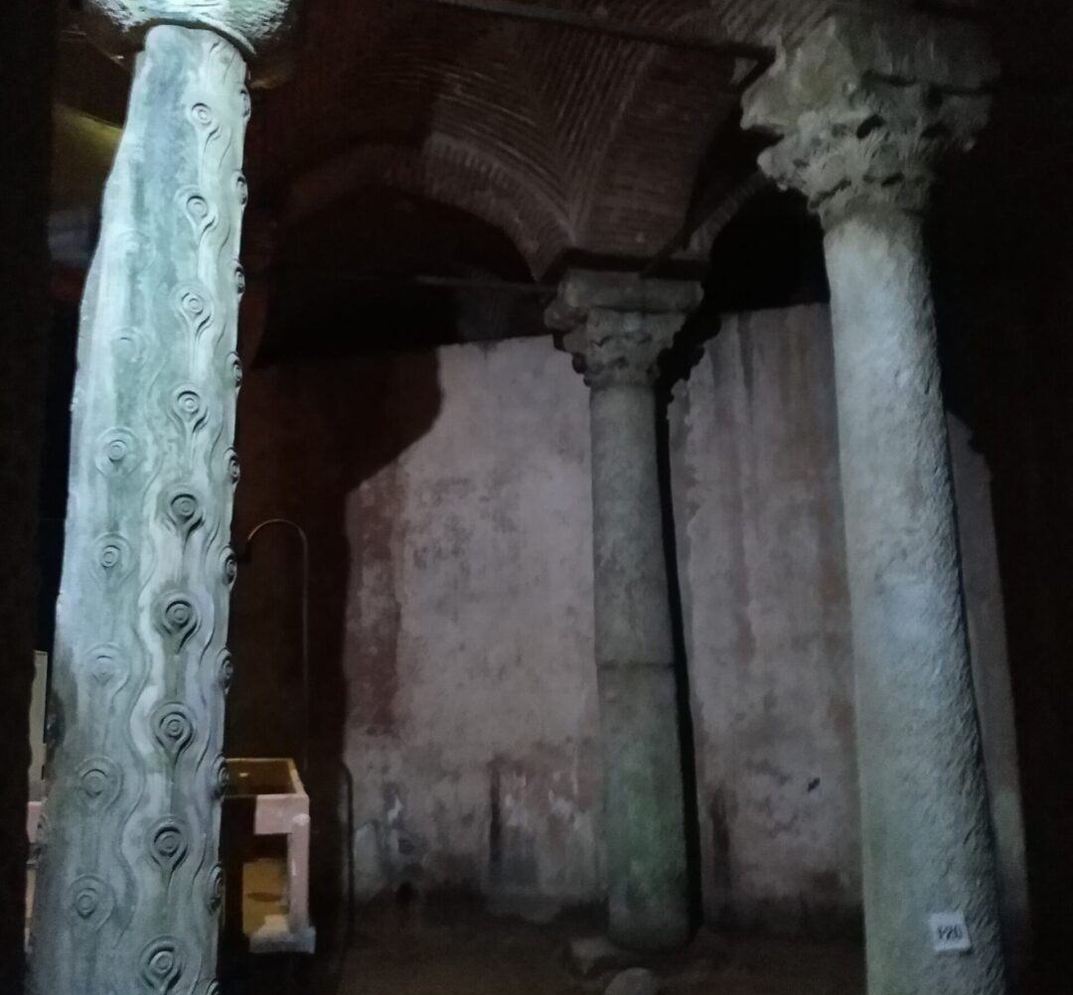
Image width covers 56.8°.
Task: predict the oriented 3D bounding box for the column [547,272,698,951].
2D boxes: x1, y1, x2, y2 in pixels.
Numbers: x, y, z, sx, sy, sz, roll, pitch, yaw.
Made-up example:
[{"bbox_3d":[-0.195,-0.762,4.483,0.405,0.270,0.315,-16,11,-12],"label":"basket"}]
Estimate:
[{"bbox_3d":[1.070,1.187,11.270,1.380,7.100,1.380,2,-11,-18],"label":"column"}]

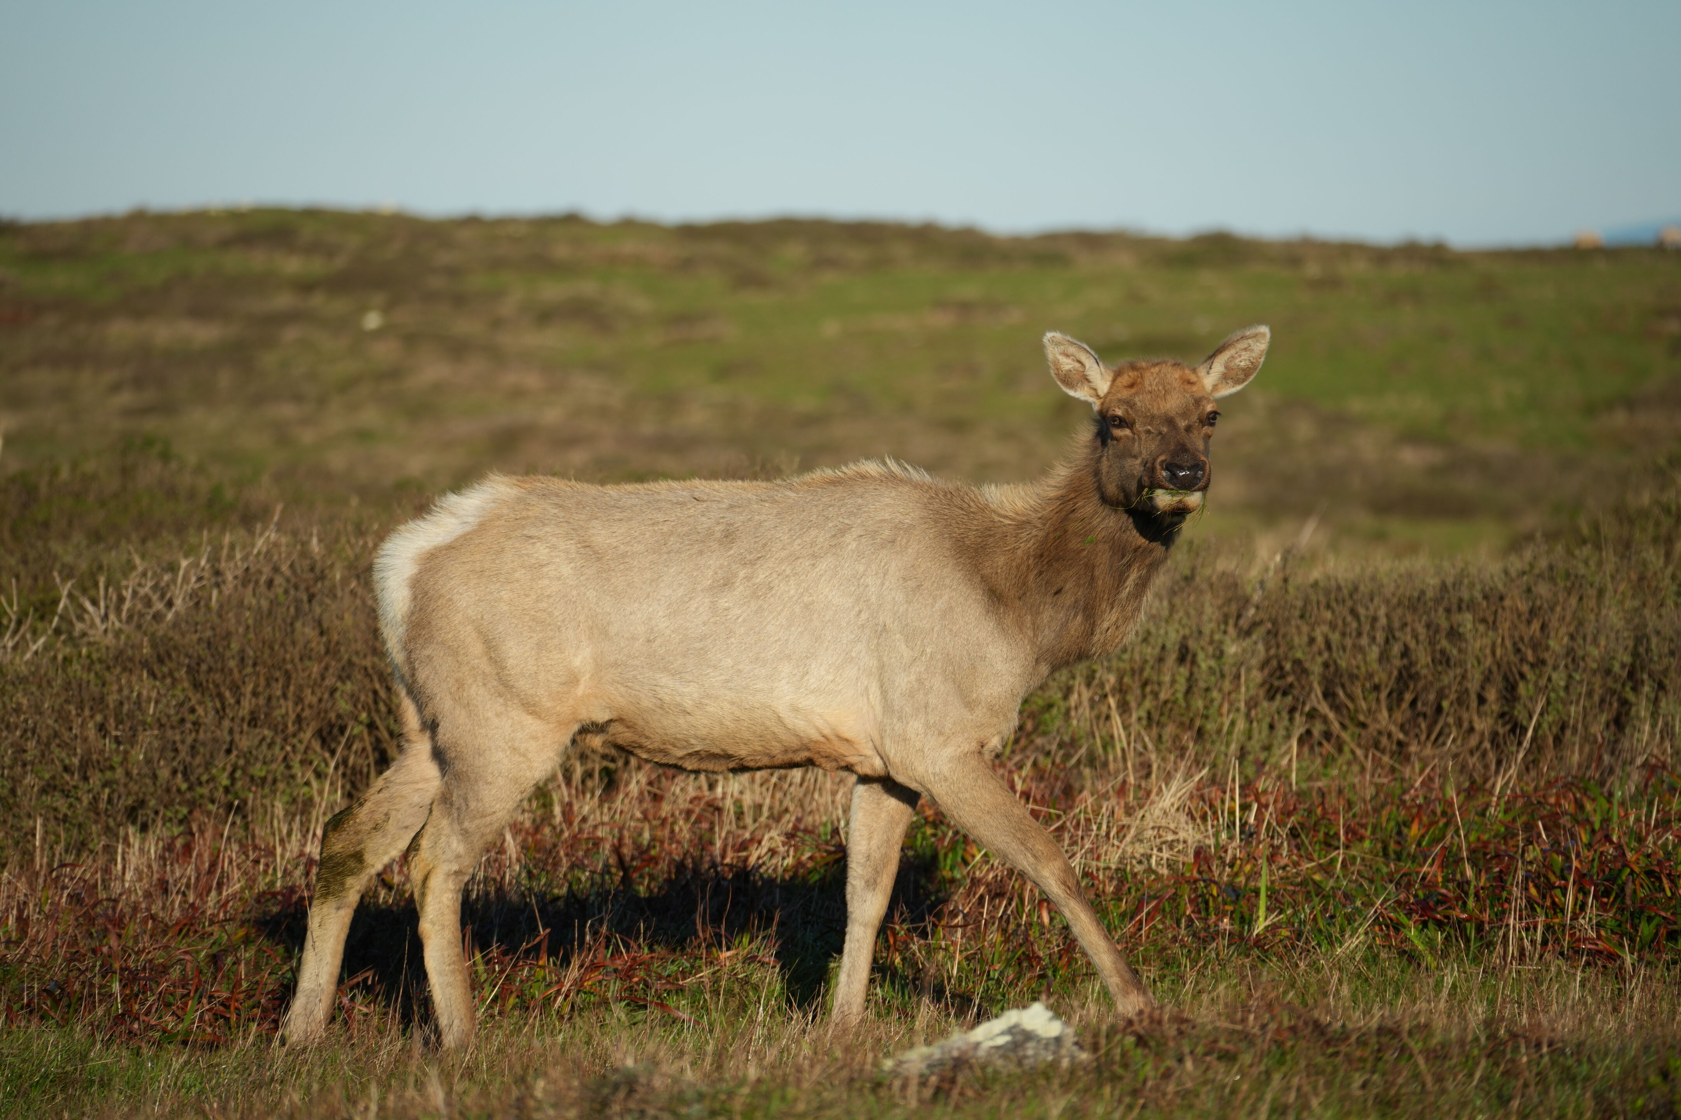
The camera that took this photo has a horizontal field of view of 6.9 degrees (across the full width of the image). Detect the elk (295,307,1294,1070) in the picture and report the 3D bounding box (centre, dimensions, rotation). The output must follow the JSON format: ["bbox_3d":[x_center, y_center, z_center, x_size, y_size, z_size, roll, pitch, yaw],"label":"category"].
[{"bbox_3d":[-0.126,0.257,27.400,1.930,1.450,0.550,0,1,-7],"label":"elk"}]

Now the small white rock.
[{"bbox_3d":[0.267,0.892,25.900,0.370,0.150,0.270,0,1,0],"label":"small white rock"}]

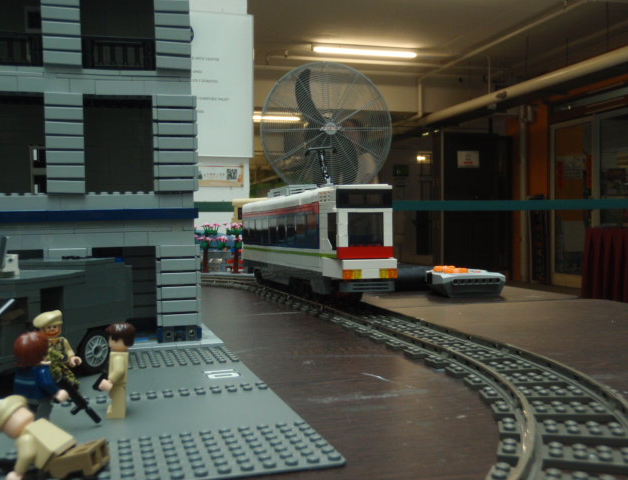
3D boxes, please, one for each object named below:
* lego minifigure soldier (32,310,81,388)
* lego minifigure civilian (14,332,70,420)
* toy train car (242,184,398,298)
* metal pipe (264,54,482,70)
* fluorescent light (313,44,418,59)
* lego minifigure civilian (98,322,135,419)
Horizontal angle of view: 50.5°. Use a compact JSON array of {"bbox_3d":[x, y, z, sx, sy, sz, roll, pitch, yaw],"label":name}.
[{"bbox_3d":[-0.126,0.055,0.322,0.026,0.042,0.018,-2,1,-22],"label":"lego minifigure soldier"},{"bbox_3d":[-0.108,0.057,0.262,0.025,0.042,0.019,-1,1,30],"label":"lego minifigure civilian"},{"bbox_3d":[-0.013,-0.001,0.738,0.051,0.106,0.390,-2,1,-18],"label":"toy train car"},{"bbox_3d":[0.779,-2.035,7.630,2.800,0.050,0.050,-2,1,-18],"label":"metal pipe"},{"bbox_3d":[0.569,-2.060,7.300,1.230,0.090,0.090,-2,1,-18],"label":"fluorescent light"},{"bbox_3d":[-0.085,0.056,0.284,0.017,0.042,0.024,-2,1,-13],"label":"lego minifigure civilian"}]

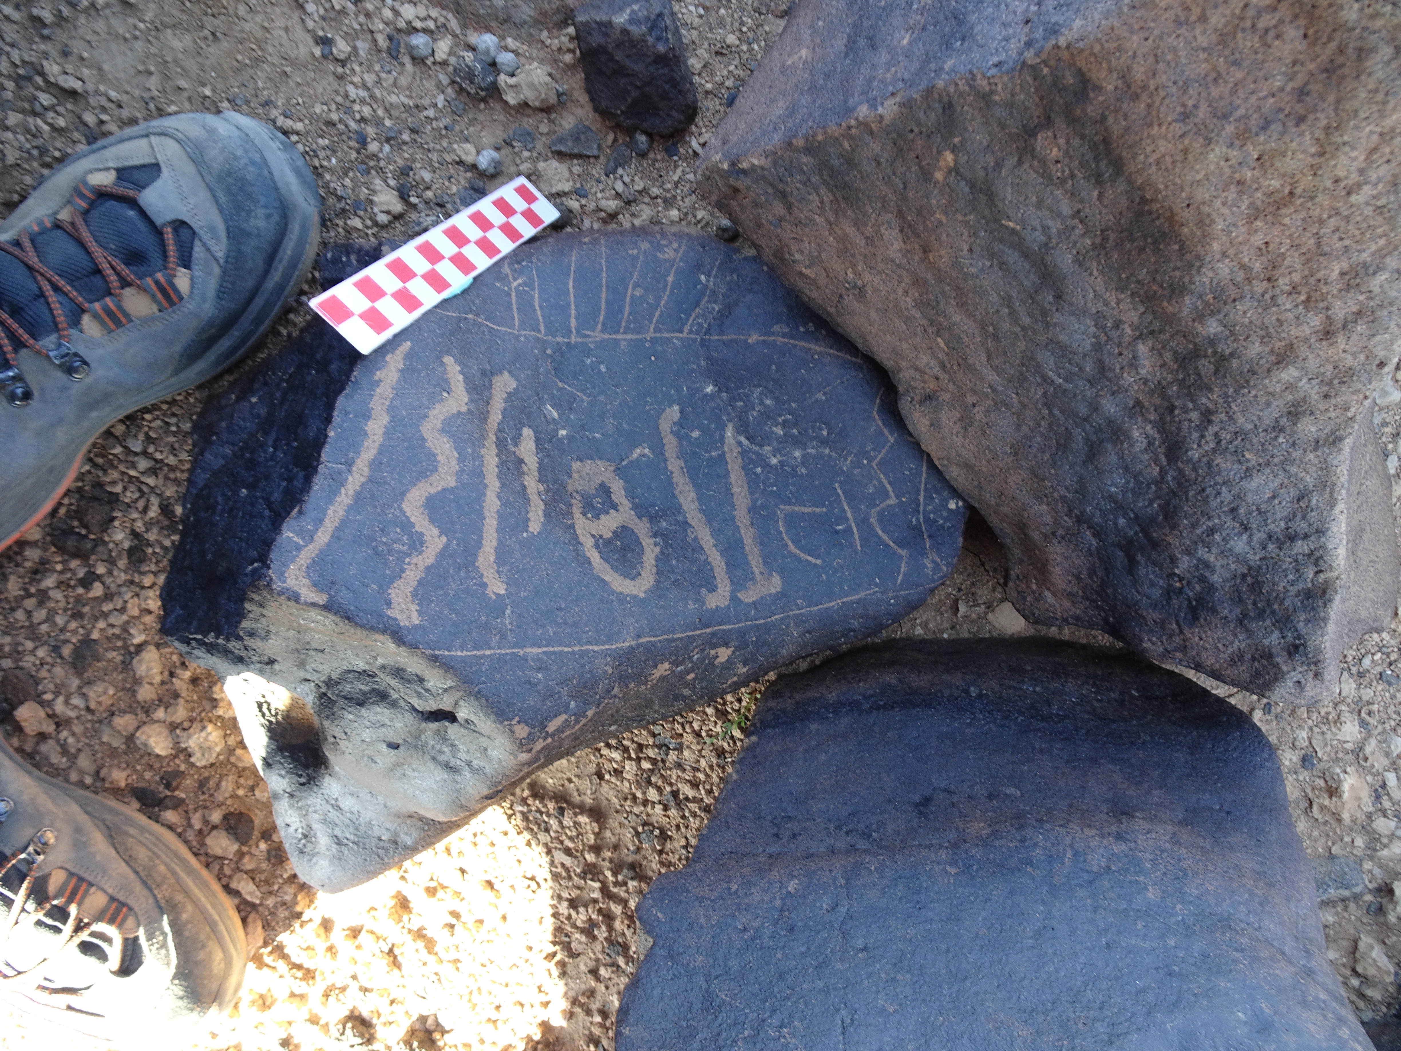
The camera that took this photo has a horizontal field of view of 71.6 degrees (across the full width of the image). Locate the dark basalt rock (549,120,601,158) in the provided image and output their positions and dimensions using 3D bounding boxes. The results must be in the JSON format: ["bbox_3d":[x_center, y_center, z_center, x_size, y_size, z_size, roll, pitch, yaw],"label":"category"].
[{"bbox_3d":[-0.065,-0.199,0.501,0.026,0.011,0.016,16,81,-15],"label":"dark basalt rock"}]

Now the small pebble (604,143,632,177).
[{"bbox_3d":[-0.043,-0.192,0.508,0.011,0.009,0.018,31,77,-12],"label":"small pebble"}]

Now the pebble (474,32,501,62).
[{"bbox_3d":[-0.108,-0.241,0.491,0.014,0.013,0.015,1,85,-17],"label":"pebble"}]

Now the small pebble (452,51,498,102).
[{"bbox_3d":[-0.113,-0.225,0.486,0.024,0.017,0.019,44,75,-9],"label":"small pebble"}]

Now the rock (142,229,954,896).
[{"bbox_3d":[-0.053,-0.023,0.438,0.370,0.120,0.270,-19,91,-17],"label":"rock"}]

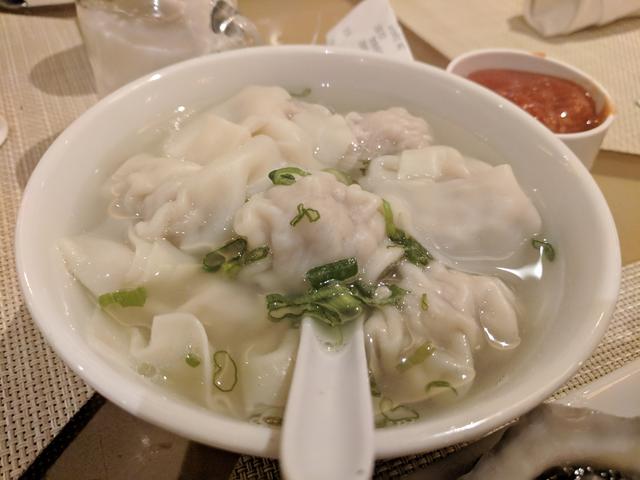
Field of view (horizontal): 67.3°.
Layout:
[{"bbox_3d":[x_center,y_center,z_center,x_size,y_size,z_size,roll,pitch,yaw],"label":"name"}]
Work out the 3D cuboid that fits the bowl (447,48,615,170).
[{"bbox_3d":[0.102,-0.059,0.257,0.084,0.047,0.084,1,46,-1],"label":"bowl"}]

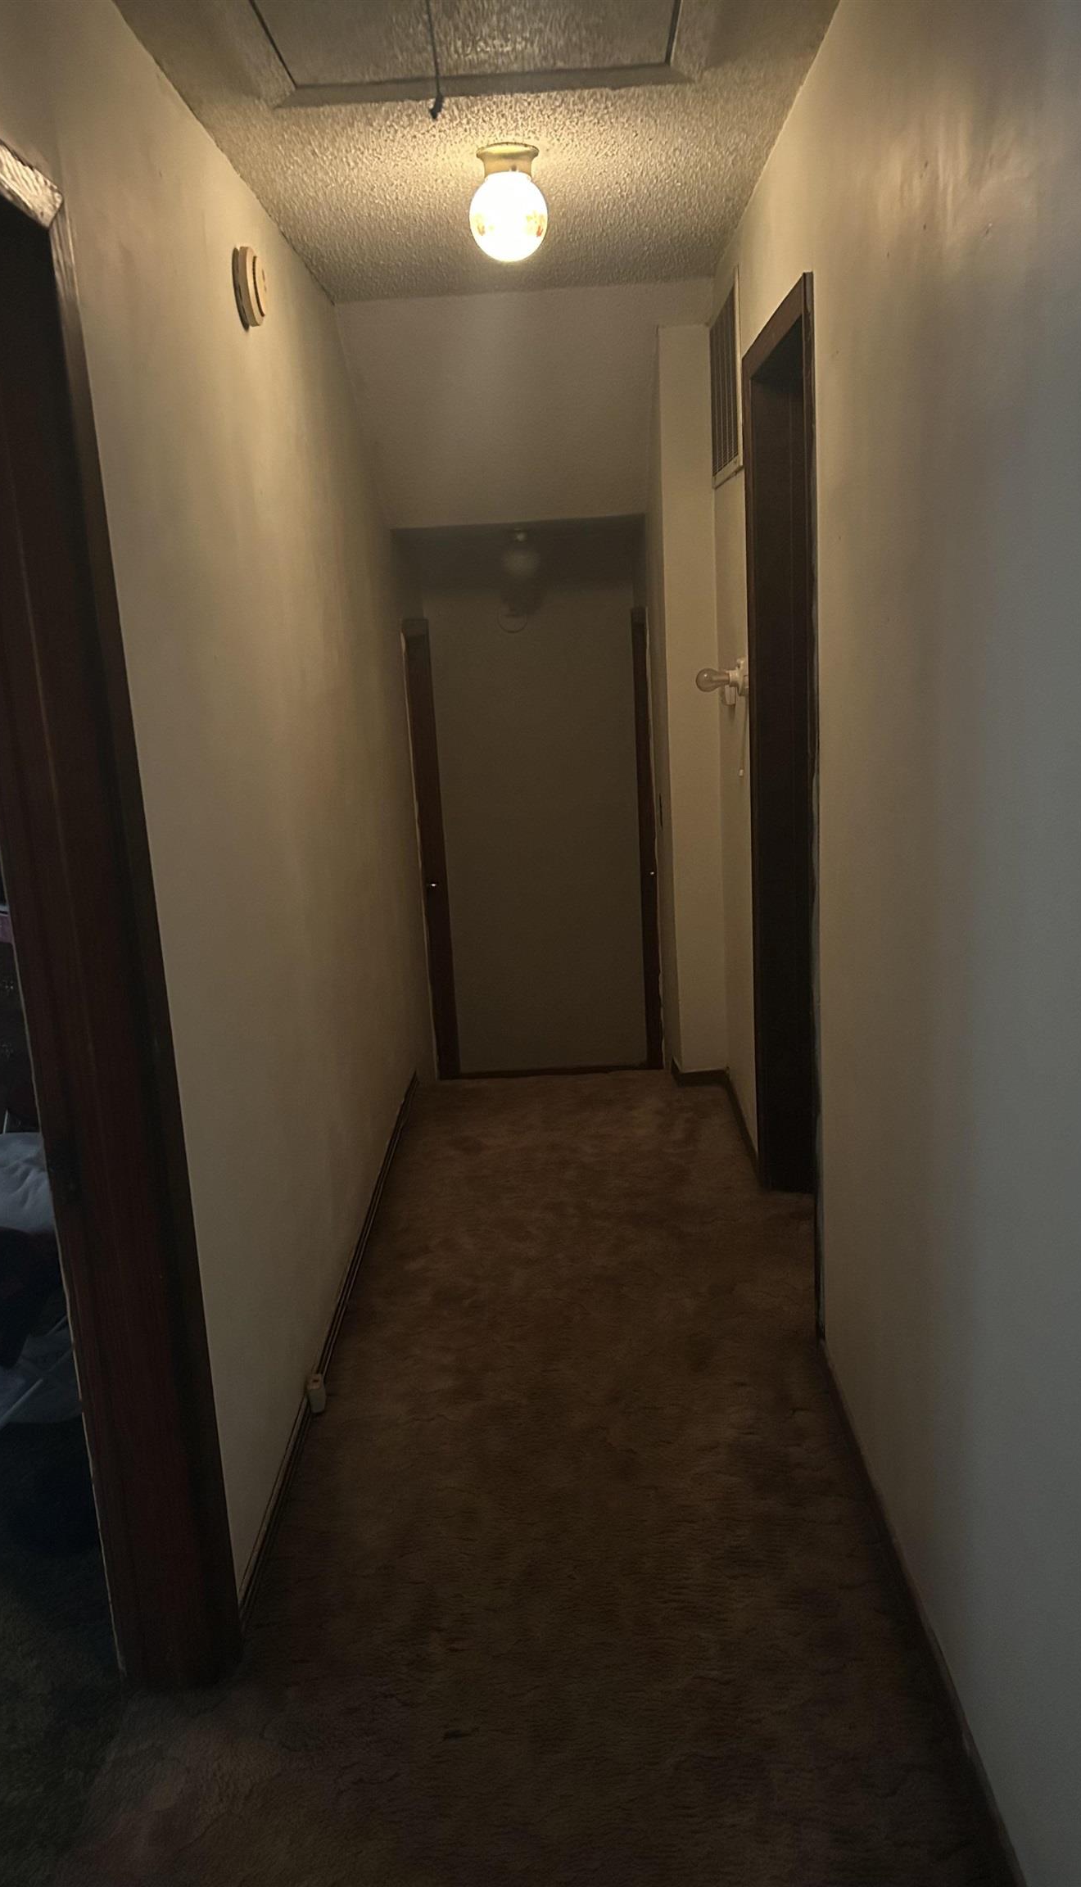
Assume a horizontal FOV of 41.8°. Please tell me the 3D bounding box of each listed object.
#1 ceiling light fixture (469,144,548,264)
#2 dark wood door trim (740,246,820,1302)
[{"bbox_3d":[-0.063,-1.457,2.800,0.154,0.200,0.154,-3,13,2],"label":"ceiling light fixture"},{"bbox_3d":[0.600,-0.284,3.209,0.120,2.110,0.860,-3,13,2],"label":"dark wood door trim"}]

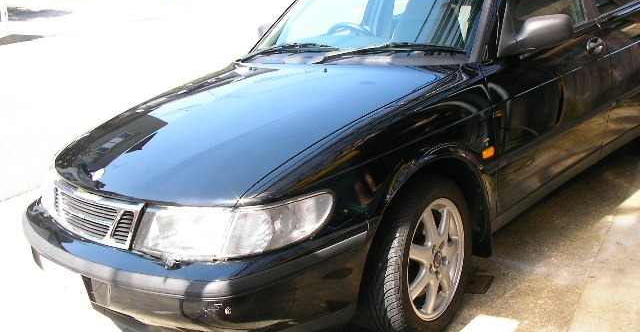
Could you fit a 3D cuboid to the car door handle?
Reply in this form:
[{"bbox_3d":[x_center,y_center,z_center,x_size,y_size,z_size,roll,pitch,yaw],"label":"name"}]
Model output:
[{"bbox_3d":[1.314,-0.573,3.347,0.045,0.070,0.130,9,22,43],"label":"car door handle"}]

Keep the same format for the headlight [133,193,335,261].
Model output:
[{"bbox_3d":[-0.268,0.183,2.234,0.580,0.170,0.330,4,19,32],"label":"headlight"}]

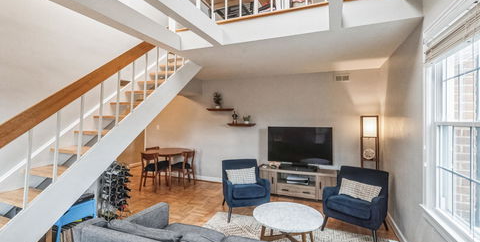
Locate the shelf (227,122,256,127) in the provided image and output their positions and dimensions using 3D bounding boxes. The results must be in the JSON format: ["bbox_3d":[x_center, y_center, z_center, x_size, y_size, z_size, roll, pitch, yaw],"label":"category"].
[{"bbox_3d":[0.039,0.105,4.891,0.694,0.058,0.182,1,0,23],"label":"shelf"}]

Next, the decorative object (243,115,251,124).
[{"bbox_3d":[0.150,-0.028,4.660,0.165,0.180,0.150,0,0,20],"label":"decorative object"}]

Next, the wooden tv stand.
[{"bbox_3d":[1.159,1.248,4.315,1.460,0.526,0.380,1,0,23],"label":"wooden tv stand"}]

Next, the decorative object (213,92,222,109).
[{"bbox_3d":[-0.510,-0.469,4.900,0.190,0.400,0.180,0,0,0],"label":"decorative object"}]

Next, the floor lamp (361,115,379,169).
[{"bbox_3d":[2.260,0.679,3.720,0.250,1.515,0.250,0,0,27],"label":"floor lamp"}]

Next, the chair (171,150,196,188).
[{"bbox_3d":[-1.285,1.054,4.760,0.470,0.780,0.460,0,0,28],"label":"chair"}]

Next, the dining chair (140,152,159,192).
[{"bbox_3d":[-1.820,1.052,4.550,0.470,0.780,0.480,0,0,13],"label":"dining chair"}]

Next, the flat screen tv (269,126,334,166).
[{"bbox_3d":[1.186,0.501,4.298,1.241,0.737,0.080,1,0,23],"label":"flat screen tv"}]

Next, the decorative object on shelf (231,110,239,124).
[{"bbox_3d":[-0.126,-0.061,4.948,0.124,0.299,0.102,1,0,23],"label":"decorative object on shelf"}]

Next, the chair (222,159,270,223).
[{"bbox_3d":[0.101,1.096,3.524,0.679,0.788,0.715,1,0,-14],"label":"chair"}]

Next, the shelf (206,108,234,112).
[{"bbox_3d":[-0.446,-0.249,4.880,0.630,0.050,0.140,0,0,20],"label":"shelf"}]

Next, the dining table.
[{"bbox_3d":[-1.600,1.069,4.780,1.060,0.750,1.060,0,0,20],"label":"dining table"}]

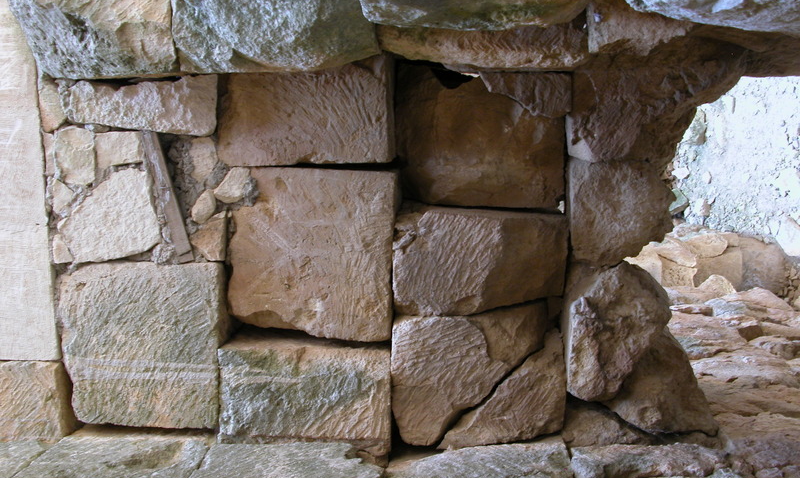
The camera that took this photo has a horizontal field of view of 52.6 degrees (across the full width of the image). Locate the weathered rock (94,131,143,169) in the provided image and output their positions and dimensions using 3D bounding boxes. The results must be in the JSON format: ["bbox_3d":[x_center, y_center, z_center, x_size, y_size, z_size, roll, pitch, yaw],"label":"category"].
[{"bbox_3d":[-0.790,-0.250,2.320,0.100,0.135,0.107,-90,0,-88],"label":"weathered rock"}]

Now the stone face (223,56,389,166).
[{"bbox_3d":[-0.278,-0.384,2.530,0.300,0.512,0.324,-90,0,-88],"label":"stone face"}]

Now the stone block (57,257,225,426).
[{"bbox_3d":[-0.844,0.348,2.780,0.400,0.522,0.542,-90,0,-90],"label":"stone block"}]

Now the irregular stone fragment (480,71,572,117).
[{"bbox_3d":[0.420,-0.478,2.750,0.180,0.299,0.149,-90,0,-90],"label":"irregular stone fragment"}]

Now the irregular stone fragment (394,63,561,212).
[{"bbox_3d":[0.280,-0.347,2.910,0.380,0.584,0.491,-90,0,-90],"label":"irregular stone fragment"}]

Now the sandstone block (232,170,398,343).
[{"bbox_3d":[-0.257,0.039,2.540,0.320,0.494,0.512,-90,0,-88],"label":"sandstone block"}]

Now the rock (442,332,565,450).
[{"bbox_3d":[0.305,0.438,2.505,0.250,0.371,0.353,-90,0,-88],"label":"rock"}]

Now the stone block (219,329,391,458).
[{"bbox_3d":[-0.310,0.508,2.780,0.400,0.558,0.398,-90,0,-90],"label":"stone block"}]

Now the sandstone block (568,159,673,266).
[{"bbox_3d":[0.732,-0.088,2.815,0.350,0.343,0.353,-90,0,-90],"label":"sandstone block"}]

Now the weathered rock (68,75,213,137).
[{"bbox_3d":[-0.719,-0.374,2.350,0.220,0.421,0.166,-90,0,-88],"label":"weathered rock"}]

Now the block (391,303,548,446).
[{"bbox_3d":[0.204,0.390,2.520,0.280,0.465,0.424,-90,0,-88],"label":"block"}]

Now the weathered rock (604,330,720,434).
[{"bbox_3d":[0.876,0.486,2.845,0.330,0.385,0.348,-90,0,-90],"label":"weathered rock"}]

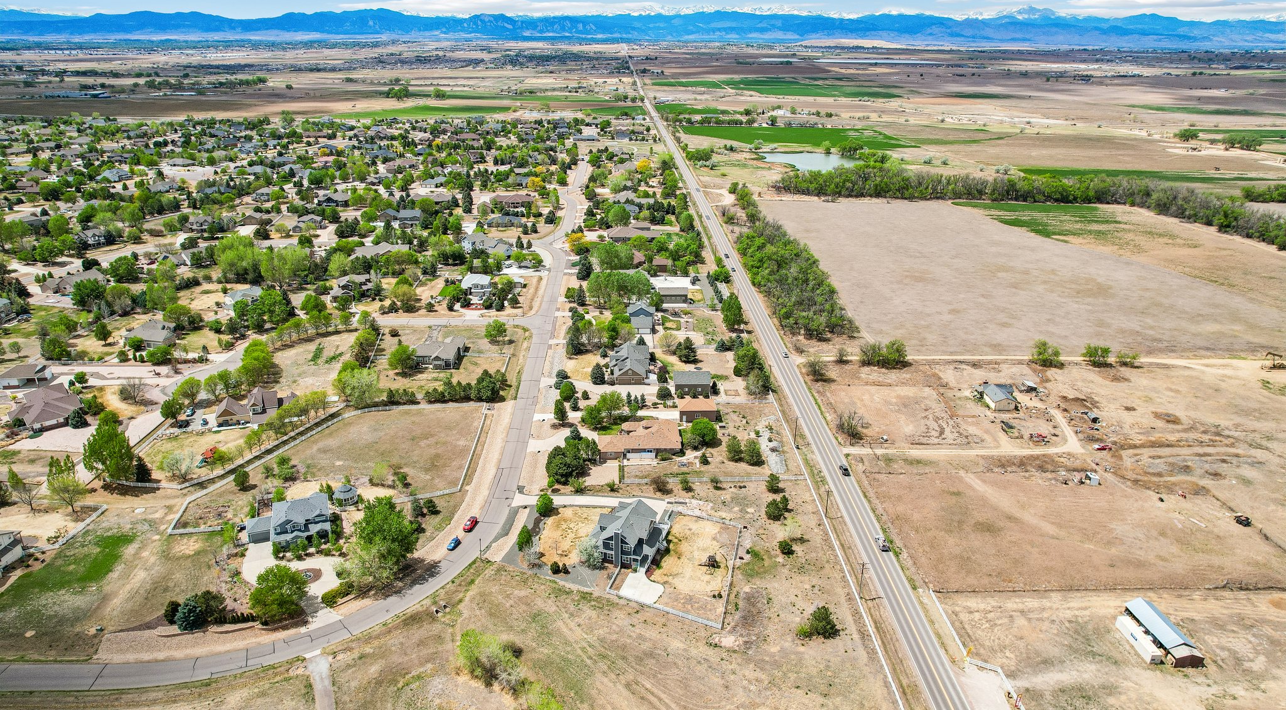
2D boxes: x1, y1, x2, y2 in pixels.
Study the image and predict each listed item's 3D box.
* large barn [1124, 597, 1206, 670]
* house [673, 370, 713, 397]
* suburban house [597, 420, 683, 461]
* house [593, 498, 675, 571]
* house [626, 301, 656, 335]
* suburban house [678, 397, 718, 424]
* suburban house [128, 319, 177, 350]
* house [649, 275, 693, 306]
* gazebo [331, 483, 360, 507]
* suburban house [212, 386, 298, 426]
[{"bbox_3d":[117.780,62.860,178.290,6.500,4.300,18.200,-1,22,-3],"label":"large barn"},{"bbox_3d":[18.550,9.600,294.490,13.800,6.700,13.300,0,22,0],"label":"house"},{"bbox_3d":[-0.970,26.280,253.880,26.400,6.000,19.000,0,22,0],"label":"suburban house"},{"bbox_3d":[-3.600,44.850,202.270,15.900,10.000,18.800,8,23,19],"label":"house"},{"bbox_3d":[-0.490,-17.130,357.960,13.200,9.000,20.000,0,22,1],"label":"house"},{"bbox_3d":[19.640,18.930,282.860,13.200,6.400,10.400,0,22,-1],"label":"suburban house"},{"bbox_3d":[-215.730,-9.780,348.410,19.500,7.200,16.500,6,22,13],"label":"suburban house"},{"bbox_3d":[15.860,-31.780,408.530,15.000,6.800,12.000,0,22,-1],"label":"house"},{"bbox_3d":[-86.640,40.260,228.740,6.500,5.500,6.500,-9,24,-22],"label":"gazebo"},{"bbox_3d":[-133.780,17.340,272.790,24.800,8.500,17.000,-6,23,-15],"label":"suburban house"}]

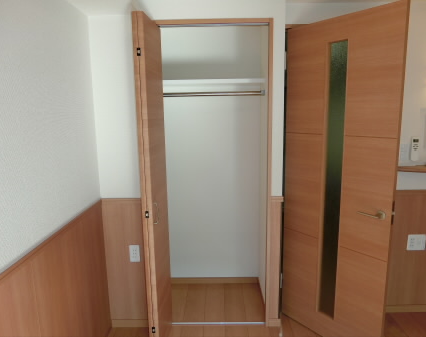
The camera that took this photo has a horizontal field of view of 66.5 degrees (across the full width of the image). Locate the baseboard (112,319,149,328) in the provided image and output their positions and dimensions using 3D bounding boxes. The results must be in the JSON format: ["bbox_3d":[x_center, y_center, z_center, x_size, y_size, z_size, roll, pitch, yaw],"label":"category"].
[{"bbox_3d":[-0.544,1.051,2.191,0.276,0.060,0.014,-1,9,0],"label":"baseboard"}]

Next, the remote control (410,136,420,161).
[{"bbox_3d":[1.318,-0.123,2.118,0.050,0.158,0.022,-1,9,0],"label":"remote control"}]

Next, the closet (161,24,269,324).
[{"bbox_3d":[-0.003,0.071,2.312,0.725,1.940,0.580,-1,9,0],"label":"closet"}]

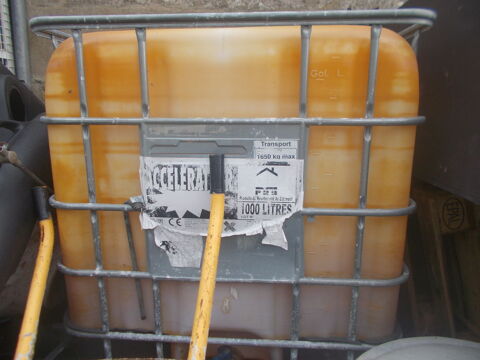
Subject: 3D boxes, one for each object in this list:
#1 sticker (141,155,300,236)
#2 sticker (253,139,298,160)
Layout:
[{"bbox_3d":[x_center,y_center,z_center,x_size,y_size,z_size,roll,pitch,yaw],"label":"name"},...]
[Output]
[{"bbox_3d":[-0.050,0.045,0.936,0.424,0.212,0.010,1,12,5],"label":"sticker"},{"bbox_3d":[0.090,-0.074,0.895,0.108,0.051,0.006,1,12,5],"label":"sticker"}]

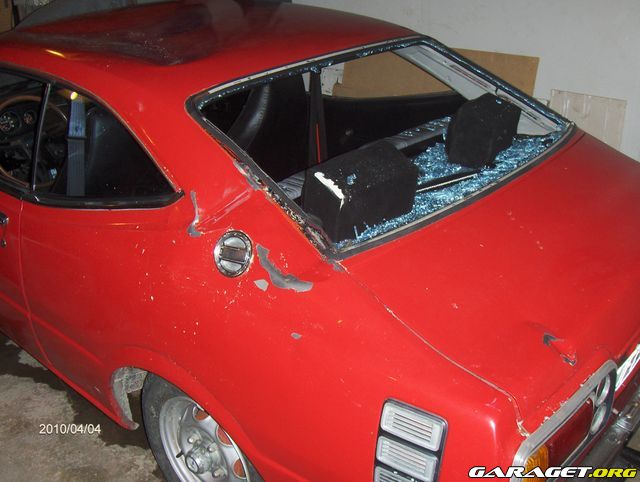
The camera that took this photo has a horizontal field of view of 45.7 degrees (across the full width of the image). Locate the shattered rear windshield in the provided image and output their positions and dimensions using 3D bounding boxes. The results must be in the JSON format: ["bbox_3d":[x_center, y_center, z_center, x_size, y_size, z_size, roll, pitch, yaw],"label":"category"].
[{"bbox_3d":[0.249,-0.360,2.146,0.620,0.100,1.220,41,42,22],"label":"shattered rear windshield"}]

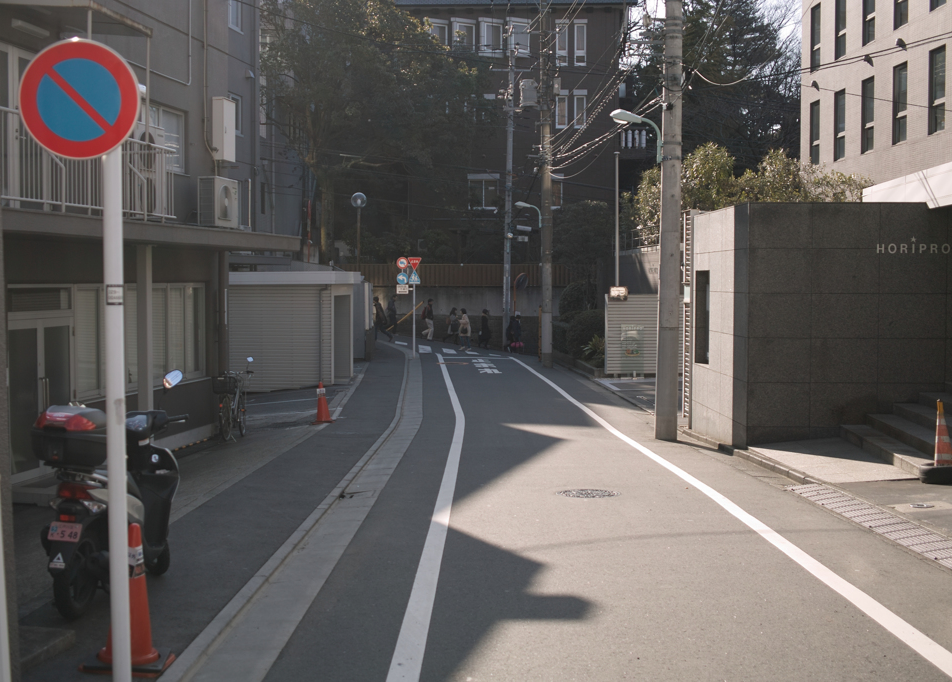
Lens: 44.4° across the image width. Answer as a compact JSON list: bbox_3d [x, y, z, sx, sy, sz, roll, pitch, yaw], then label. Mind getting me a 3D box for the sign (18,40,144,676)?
[{"bbox_3d":[-1.292,0.311,3.884,0.410,2.600,0.100,0,3,-3],"label":"sign"}]

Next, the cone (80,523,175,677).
[{"bbox_3d":[-1.735,1.251,5.799,0.380,0.700,0.380,1,3,8],"label":"cone"}]

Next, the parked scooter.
[{"bbox_3d":[-2.166,0.883,7.105,0.700,1.360,1.760,1,3,11],"label":"parked scooter"}]

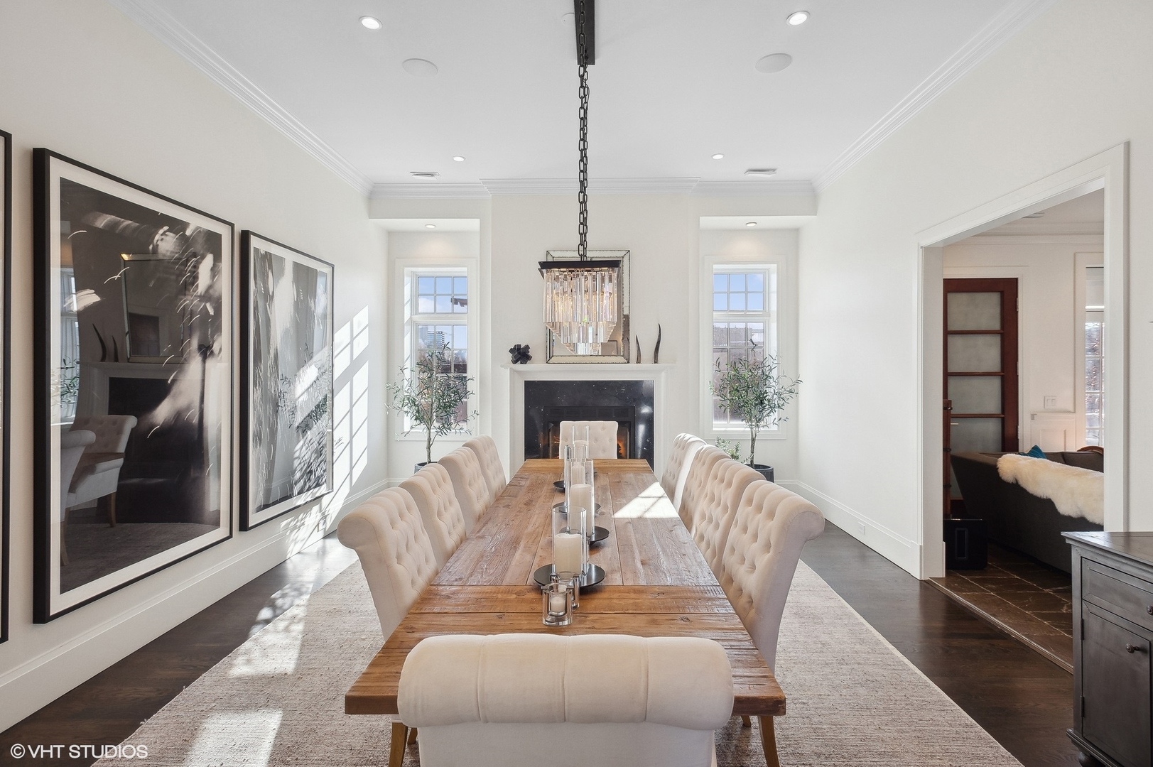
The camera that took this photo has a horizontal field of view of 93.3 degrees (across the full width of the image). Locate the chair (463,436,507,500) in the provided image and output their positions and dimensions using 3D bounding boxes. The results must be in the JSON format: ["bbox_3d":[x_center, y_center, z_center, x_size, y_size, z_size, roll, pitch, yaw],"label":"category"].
[{"bbox_3d":[-0.385,0.925,3.748,0.705,1.065,0.560,0,1,2],"label":"chair"}]

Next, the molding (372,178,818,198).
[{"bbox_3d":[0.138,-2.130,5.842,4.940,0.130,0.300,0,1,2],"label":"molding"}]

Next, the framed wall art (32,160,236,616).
[{"bbox_3d":[-2.350,-0.003,3.030,0.055,2.100,1.250,0,1,2],"label":"framed wall art"}]

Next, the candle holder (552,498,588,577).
[{"bbox_3d":[-0.024,0.557,1.950,0.124,0.245,0.124,0,1,0],"label":"candle holder"}]

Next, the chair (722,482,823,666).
[{"bbox_3d":[0.525,0.950,2.160,0.680,1.020,0.570,0,1,2],"label":"chair"}]

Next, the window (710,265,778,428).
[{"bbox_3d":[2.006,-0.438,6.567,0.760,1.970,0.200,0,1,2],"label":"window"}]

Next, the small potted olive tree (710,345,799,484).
[{"bbox_3d":[1.927,0.470,5.850,0.900,1.800,0.870,0,1,2],"label":"small potted olive tree"}]

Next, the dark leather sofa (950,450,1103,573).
[{"bbox_3d":[3.670,1.030,3.600,1.000,0.800,2.200,0,1,2],"label":"dark leather sofa"}]

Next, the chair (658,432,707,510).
[{"bbox_3d":[0.539,0.923,3.826,0.705,1.065,0.560,0,1,2],"label":"chair"}]

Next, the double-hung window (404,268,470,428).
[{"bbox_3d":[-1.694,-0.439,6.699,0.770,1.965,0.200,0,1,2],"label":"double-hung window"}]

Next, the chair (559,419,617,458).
[{"bbox_3d":[0.112,0.894,4.962,0.560,1.065,0.720,0,1,2],"label":"chair"}]

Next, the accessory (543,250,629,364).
[{"bbox_3d":[0.130,-0.842,5.950,0.900,1.230,0.060,0,-3,2],"label":"accessory"}]

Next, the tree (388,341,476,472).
[{"bbox_3d":[-1.643,0.460,6.156,0.960,1.875,0.820,0,1,2],"label":"tree"}]

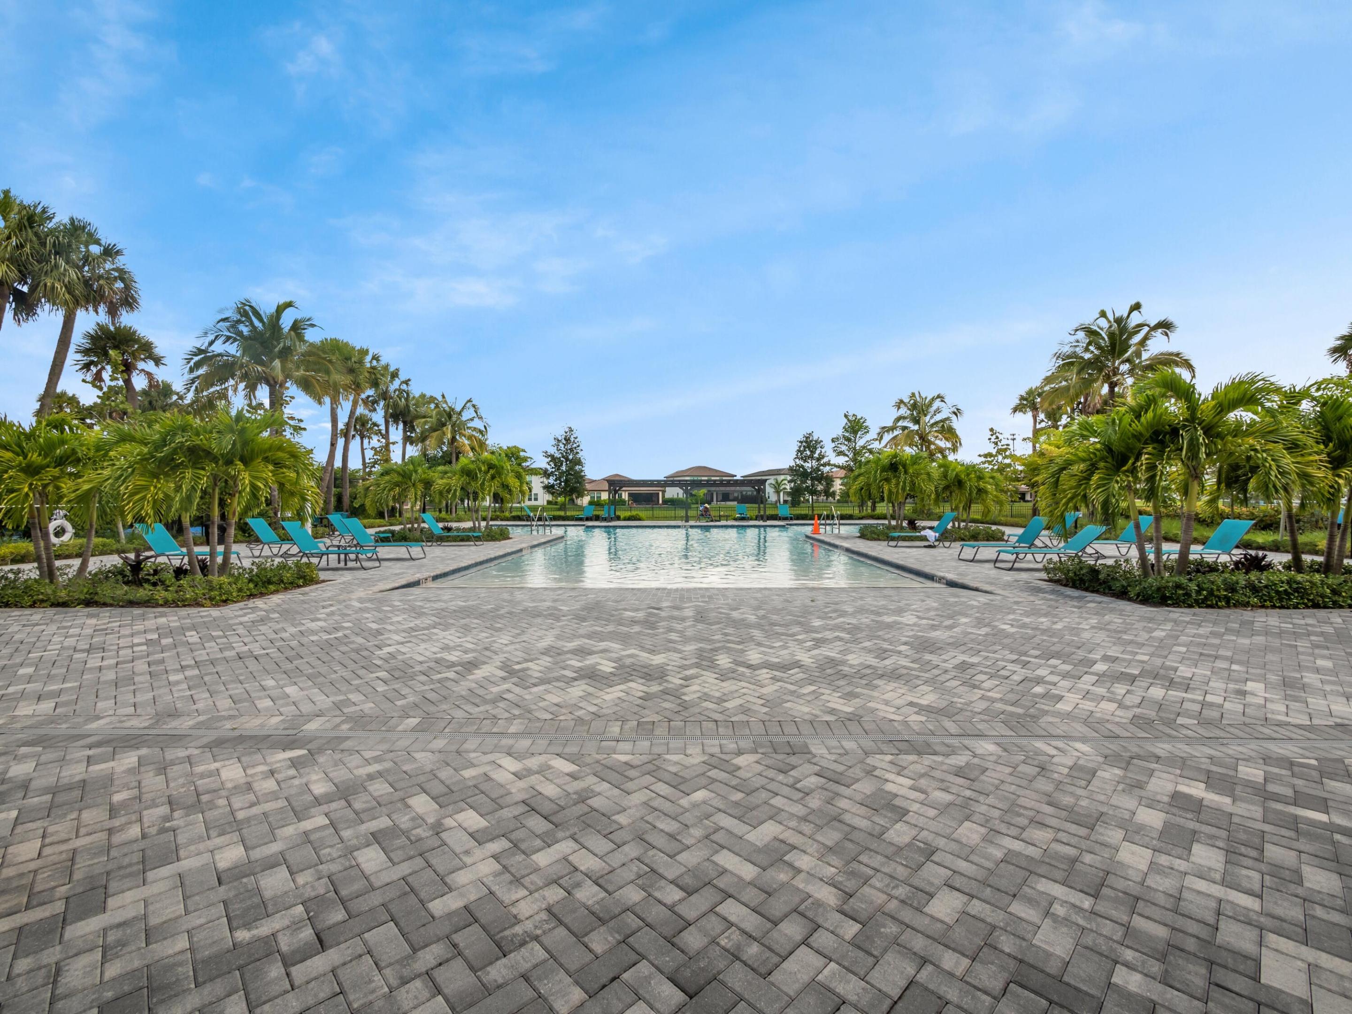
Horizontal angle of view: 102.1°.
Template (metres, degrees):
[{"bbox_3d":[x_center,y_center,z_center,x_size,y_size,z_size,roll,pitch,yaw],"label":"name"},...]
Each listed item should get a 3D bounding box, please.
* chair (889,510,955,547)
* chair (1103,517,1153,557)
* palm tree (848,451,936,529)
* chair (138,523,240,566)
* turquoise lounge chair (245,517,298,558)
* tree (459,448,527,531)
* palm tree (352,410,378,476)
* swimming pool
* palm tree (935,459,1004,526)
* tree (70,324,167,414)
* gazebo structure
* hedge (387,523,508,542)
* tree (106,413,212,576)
[{"bbox_3d":[7.169,0.673,15.915,1.757,0.947,0.600,0,1,-2],"label":"chair"},{"bbox_3d":[10.903,0.714,13.695,1.763,0.942,0.600,0,1,1],"label":"chair"},{"bbox_3d":[8.058,-0.481,20.375,2.800,3.253,2.800,0,1,0],"label":"palm tree"},{"bbox_3d":[-9.660,0.778,10.844,1.801,0.912,0.600,0,1,4],"label":"chair"},{"bbox_3d":[-9.685,0.741,13.631,1.826,0.890,0.600,0,1,4],"label":"turquoise lounge chair"},{"bbox_3d":[-6.731,-0.470,20.175,2.350,3.236,2.350,0,1,0],"label":"tree"},{"bbox_3d":[-26.123,-3.645,45.932,2.100,8.791,2.100,0,1,0],"label":"palm tree"},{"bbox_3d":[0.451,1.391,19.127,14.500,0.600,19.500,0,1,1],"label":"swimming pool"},{"bbox_3d":[10.949,-0.309,20.478,2.300,2.906,2.300,0,1,0],"label":"palm tree"},{"bbox_3d":[-22.374,-3.168,21.934,2.600,8.578,2.600,0,1,0],"label":"tree"},{"bbox_3d":[0.710,-0.404,34.880,10.300,2.650,3.500,0,1,1],"label":"gazebo structure"},{"bbox_3d":[-7.716,0.864,18.418,4.300,0.500,2.200,0,1,1],"label":"hedge"},{"bbox_3d":[-8.797,-0.155,9.377,1.750,2.940,1.750,0,1,0],"label":"tree"}]

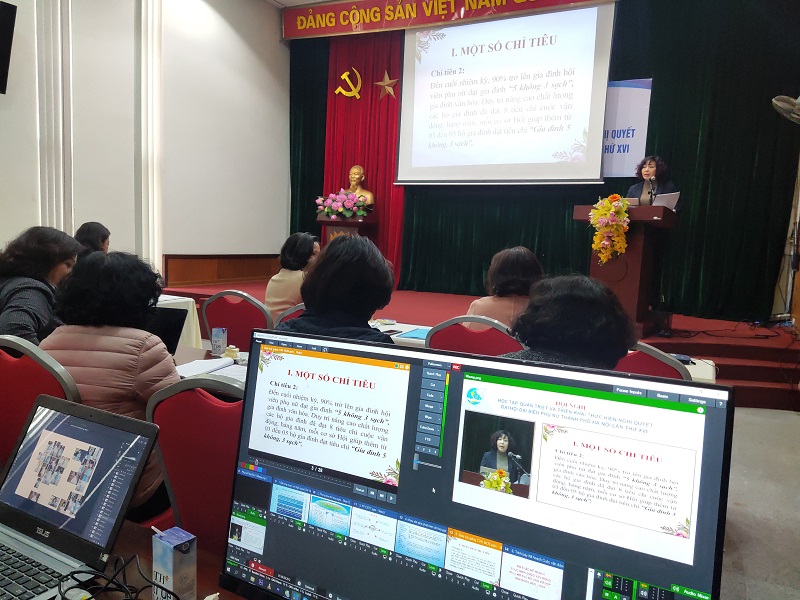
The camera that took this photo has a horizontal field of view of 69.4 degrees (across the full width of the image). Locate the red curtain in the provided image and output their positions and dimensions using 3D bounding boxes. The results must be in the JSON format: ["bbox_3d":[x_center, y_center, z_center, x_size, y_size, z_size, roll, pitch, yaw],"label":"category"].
[{"bbox_3d":[-0.553,-2.070,8.663,1.418,3.750,0.200,6,7,26],"label":"red curtain"}]

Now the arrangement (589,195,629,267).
[{"bbox_3d":[1.907,-0.651,5.258,0.340,0.650,0.240,8,8,38],"label":"arrangement"}]

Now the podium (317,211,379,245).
[{"bbox_3d":[-0.766,-0.694,8.343,0.738,1.070,0.460,6,7,26],"label":"podium"}]

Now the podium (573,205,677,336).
[{"bbox_3d":[2.105,-0.288,5.512,0.798,1.175,0.500,8,8,38],"label":"podium"}]

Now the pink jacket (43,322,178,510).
[{"bbox_3d":[-0.938,0.328,1.866,0.470,0.560,0.400,3,6,-2],"label":"pink jacket"}]

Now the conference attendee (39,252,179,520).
[{"bbox_3d":[-0.981,0.429,1.980,0.480,1.190,0.720,3,6,-2],"label":"conference attendee"}]

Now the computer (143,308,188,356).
[{"bbox_3d":[-1.090,0.124,2.314,0.340,0.210,0.310,4,7,12],"label":"computer"}]

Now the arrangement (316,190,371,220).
[{"bbox_3d":[-0.816,-1.357,8.196,0.630,0.430,0.320,6,7,26],"label":"arrangement"}]

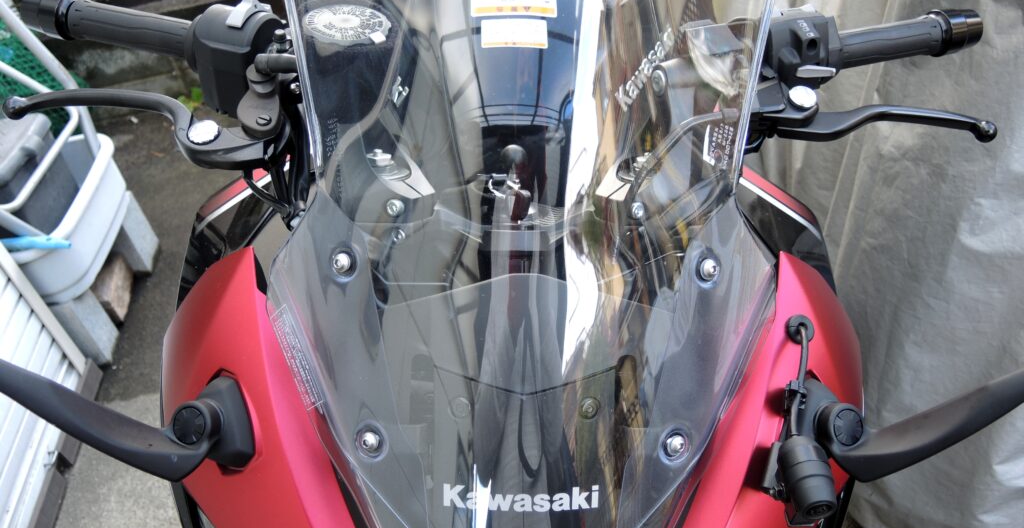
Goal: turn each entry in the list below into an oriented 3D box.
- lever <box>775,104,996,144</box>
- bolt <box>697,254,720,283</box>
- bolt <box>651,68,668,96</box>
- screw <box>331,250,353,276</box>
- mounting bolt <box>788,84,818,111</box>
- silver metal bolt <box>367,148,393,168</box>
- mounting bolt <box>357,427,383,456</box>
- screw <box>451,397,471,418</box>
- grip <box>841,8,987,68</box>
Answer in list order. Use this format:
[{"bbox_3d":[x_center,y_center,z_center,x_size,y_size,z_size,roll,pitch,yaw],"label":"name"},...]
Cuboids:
[{"bbox_3d":[0.300,-0.112,0.664,0.205,0.018,0.036,-2,58,-14],"label":"lever"},{"bbox_3d":[0.126,0.003,0.530,0.013,0.013,0.009,0,0,-24],"label":"bolt"},{"bbox_3d":[0.115,-0.141,0.645,0.008,0.021,0.021,-12,4,-19],"label":"bolt"},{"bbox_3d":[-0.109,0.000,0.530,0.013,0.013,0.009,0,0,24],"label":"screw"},{"bbox_3d":[0.231,-0.132,0.657,0.022,0.010,0.022,4,58,-3],"label":"mounting bolt"},{"bbox_3d":[-0.108,-0.086,0.675,0.020,0.016,0.020,0,15,0],"label":"silver metal bolt"},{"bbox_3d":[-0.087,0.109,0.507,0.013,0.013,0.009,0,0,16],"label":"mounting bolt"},{"bbox_3d":[-0.034,0.094,0.540,0.013,0.006,0.013,0,78,-3],"label":"screw"},{"bbox_3d":[0.342,-0.193,0.710,0.150,0.039,0.039,-11,41,-14],"label":"grip"}]

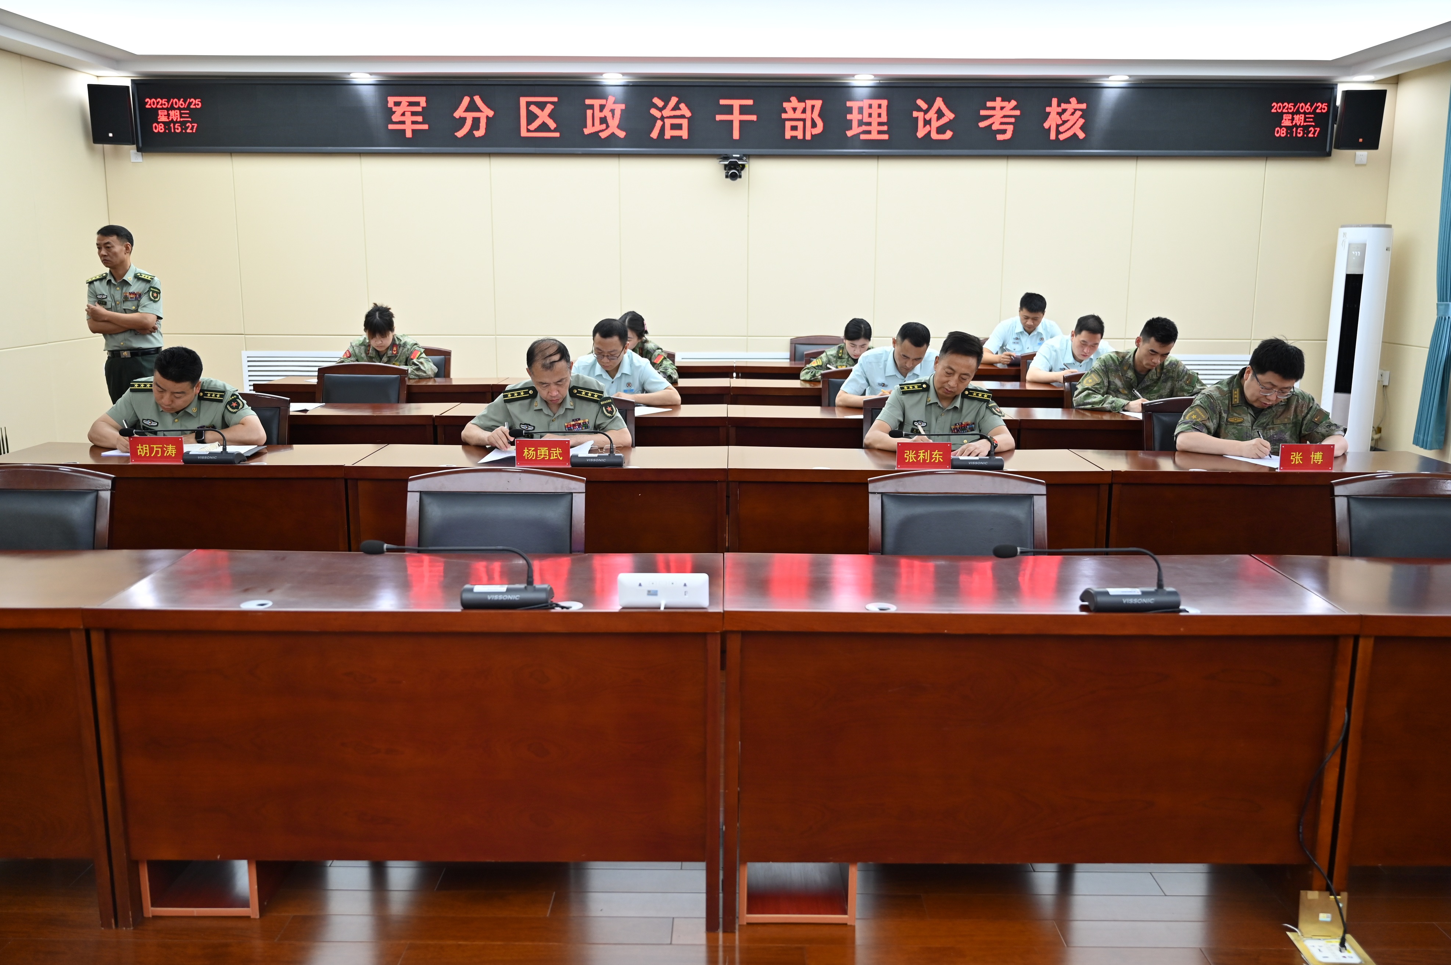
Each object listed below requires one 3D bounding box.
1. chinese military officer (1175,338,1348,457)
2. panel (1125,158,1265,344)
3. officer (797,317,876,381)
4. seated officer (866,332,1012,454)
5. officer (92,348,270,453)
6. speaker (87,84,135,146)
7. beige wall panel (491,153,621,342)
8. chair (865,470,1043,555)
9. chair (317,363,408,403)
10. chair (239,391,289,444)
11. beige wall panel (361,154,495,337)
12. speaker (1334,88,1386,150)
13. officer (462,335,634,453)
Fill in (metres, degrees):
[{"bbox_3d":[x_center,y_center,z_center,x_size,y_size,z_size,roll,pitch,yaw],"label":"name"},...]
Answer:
[{"bbox_3d":[2.134,0.013,4.918,0.640,1.220,0.740,0,11,1],"label":"chinese military officer"},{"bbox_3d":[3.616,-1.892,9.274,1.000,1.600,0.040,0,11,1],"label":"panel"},{"bbox_3d":[0.786,-0.494,7.846,0.600,1.140,0.750,1,11,5],"label":"officer"},{"bbox_3d":[0.868,0.001,5.009,0.630,1.230,0.780,1,11,5],"label":"seated officer"},{"bbox_3d":[-2.212,0.027,4.952,0.710,1.160,0.720,0,11,0],"label":"officer"},{"bbox_3d":[-4.549,-2.721,8.945,0.270,0.420,0.250,-4,15,-21],"label":"speaker"},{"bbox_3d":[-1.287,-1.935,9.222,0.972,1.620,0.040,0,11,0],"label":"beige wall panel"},{"bbox_3d":[0.655,0.476,3.257,0.520,0.950,0.590,0,11,0],"label":"chair"},{"bbox_3d":[-1.947,-0.126,6.318,0.500,0.955,0.580,0,11,0],"label":"chair"},{"bbox_3d":[-2.093,0.124,4.991,0.500,0.955,0.580,0,11,0],"label":"chair"},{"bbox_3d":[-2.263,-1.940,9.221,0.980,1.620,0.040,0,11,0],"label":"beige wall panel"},{"bbox_3d":[4.715,-2.688,8.976,0.300,0.430,0.260,4,16,17],"label":"speaker"},{"bbox_3d":[-0.723,0.009,5.010,0.690,1.200,0.780,0,11,0],"label":"officer"}]

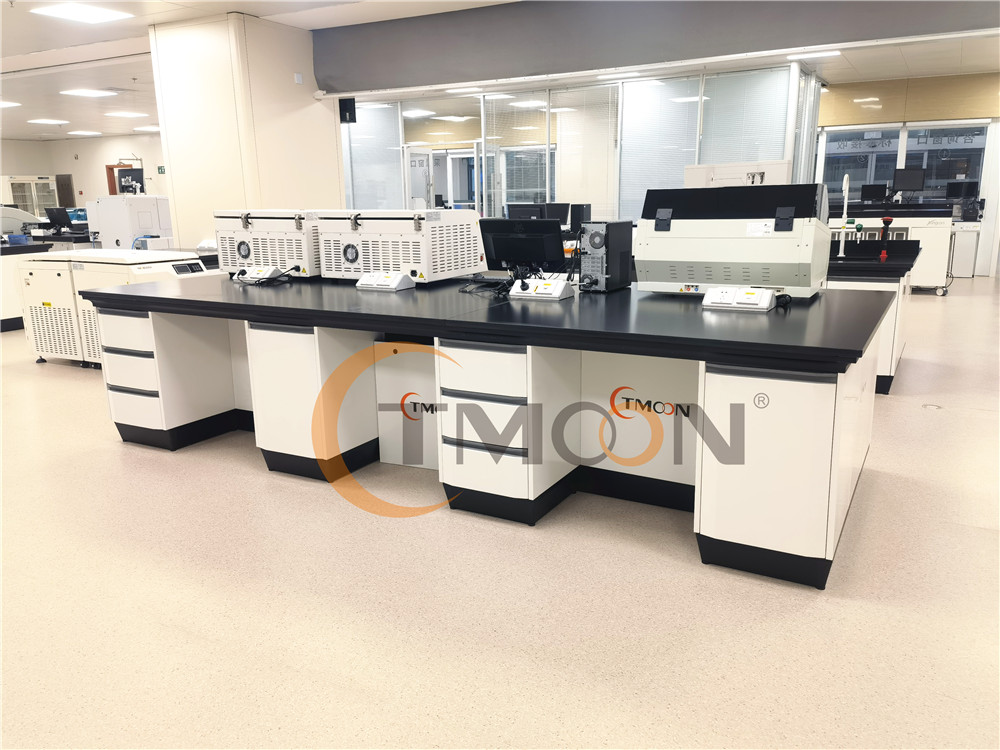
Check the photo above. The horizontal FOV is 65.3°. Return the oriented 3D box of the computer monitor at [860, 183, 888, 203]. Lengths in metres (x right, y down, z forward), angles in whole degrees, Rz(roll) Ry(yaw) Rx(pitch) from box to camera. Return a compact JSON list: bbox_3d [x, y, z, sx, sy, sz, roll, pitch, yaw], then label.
[{"bbox_3d":[5.605,-2.699,11.676,0.370,0.260,0.120,6,15,29],"label":"computer monitor"}]

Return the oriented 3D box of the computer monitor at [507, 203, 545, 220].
[{"bbox_3d":[0.268,-1.477,7.603,0.430,0.360,0.170,6,15,29],"label":"computer monitor"}]

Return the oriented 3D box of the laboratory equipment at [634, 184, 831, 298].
[{"bbox_3d":[1.088,-0.625,3.619,0.768,0.485,0.530,6,15,29],"label":"laboratory equipment"}]

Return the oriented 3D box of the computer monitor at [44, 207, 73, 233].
[{"bbox_3d":[-5.859,-2.044,10.387,0.490,0.360,0.170,6,15,27],"label":"computer monitor"}]

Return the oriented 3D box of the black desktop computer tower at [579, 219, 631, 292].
[{"bbox_3d":[0.545,-0.608,3.973,0.152,0.338,0.275,9,16,36],"label":"black desktop computer tower"}]

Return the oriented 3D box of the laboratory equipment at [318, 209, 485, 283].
[{"bbox_3d":[-0.561,-0.781,4.646,0.755,0.405,0.645,6,15,29],"label":"laboratory equipment"}]

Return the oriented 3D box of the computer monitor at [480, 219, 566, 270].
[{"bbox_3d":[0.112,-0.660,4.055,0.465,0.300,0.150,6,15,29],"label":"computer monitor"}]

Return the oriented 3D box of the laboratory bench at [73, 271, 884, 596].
[{"bbox_3d":[-0.253,0.004,4.110,4.030,0.880,1.430,6,16,29],"label":"laboratory bench"}]

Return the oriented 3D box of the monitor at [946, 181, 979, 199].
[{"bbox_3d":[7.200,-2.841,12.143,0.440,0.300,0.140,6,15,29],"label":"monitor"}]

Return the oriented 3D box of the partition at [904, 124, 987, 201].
[{"bbox_3d":[6.525,-3.087,11.520,1.010,1.110,0.080,6,15,29],"label":"partition"}]

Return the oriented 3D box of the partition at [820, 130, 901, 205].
[{"bbox_3d":[5.563,-3.188,12.054,1.060,1.120,0.080,6,15,29],"label":"partition"}]

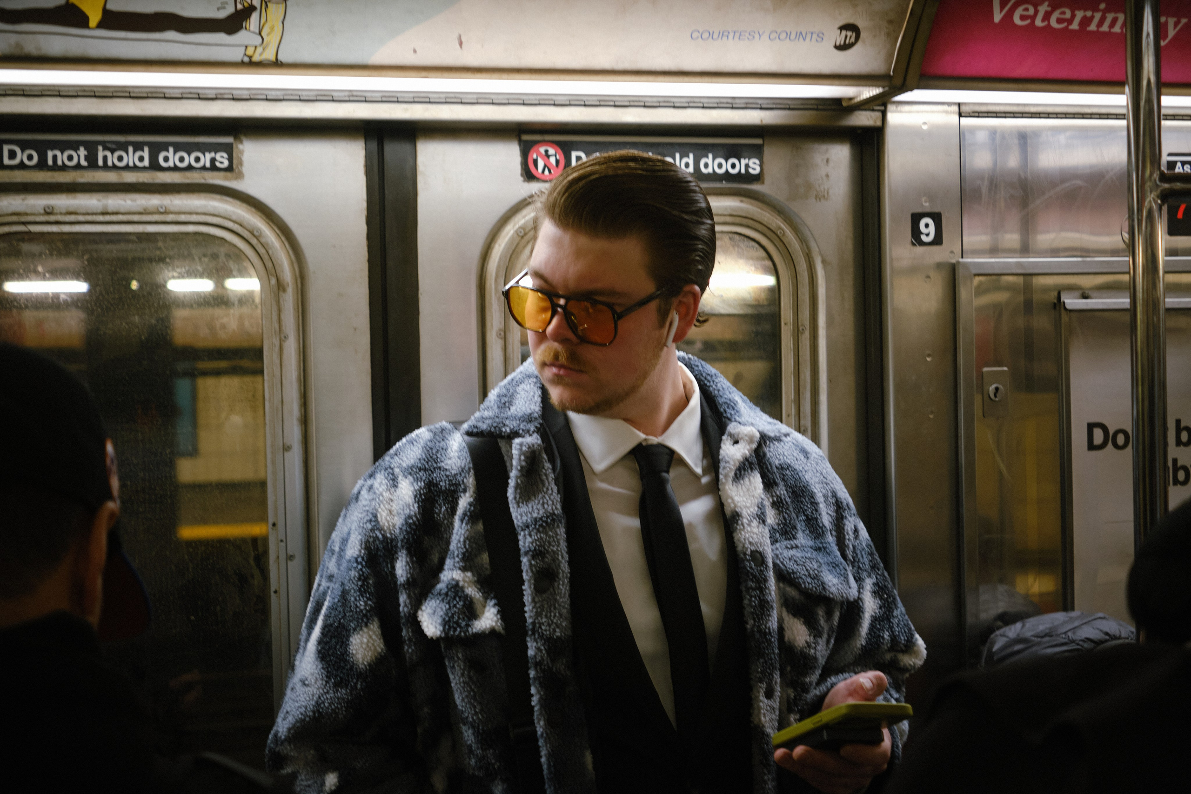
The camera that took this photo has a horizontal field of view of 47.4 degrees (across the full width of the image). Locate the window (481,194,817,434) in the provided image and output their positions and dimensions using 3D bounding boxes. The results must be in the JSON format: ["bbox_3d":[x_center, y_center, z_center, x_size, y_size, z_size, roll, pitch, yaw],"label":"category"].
[{"bbox_3d":[0.081,0.117,1.733,0.446,0.750,0.045,-2,1,-13],"label":"window"}]

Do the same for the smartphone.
[{"bbox_3d":[0.230,0.310,1.274,0.075,0.013,0.151,4,-25,-16],"label":"smartphone"}]

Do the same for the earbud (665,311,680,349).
[{"bbox_3d":[0.076,-0.067,1.362,0.019,0.039,0.017,14,4,26],"label":"earbud"}]

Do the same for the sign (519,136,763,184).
[{"bbox_3d":[0.062,-0.301,1.722,0.320,0.059,0.004,-2,1,-13],"label":"sign"}]

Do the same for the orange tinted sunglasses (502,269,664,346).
[{"bbox_3d":[0.007,-0.104,1.383,0.147,0.052,0.145,14,33,36],"label":"orange tinted sunglasses"}]

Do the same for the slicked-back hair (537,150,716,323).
[{"bbox_3d":[0.033,-0.168,1.390,0.166,0.170,0.205,14,33,36],"label":"slicked-back hair"}]

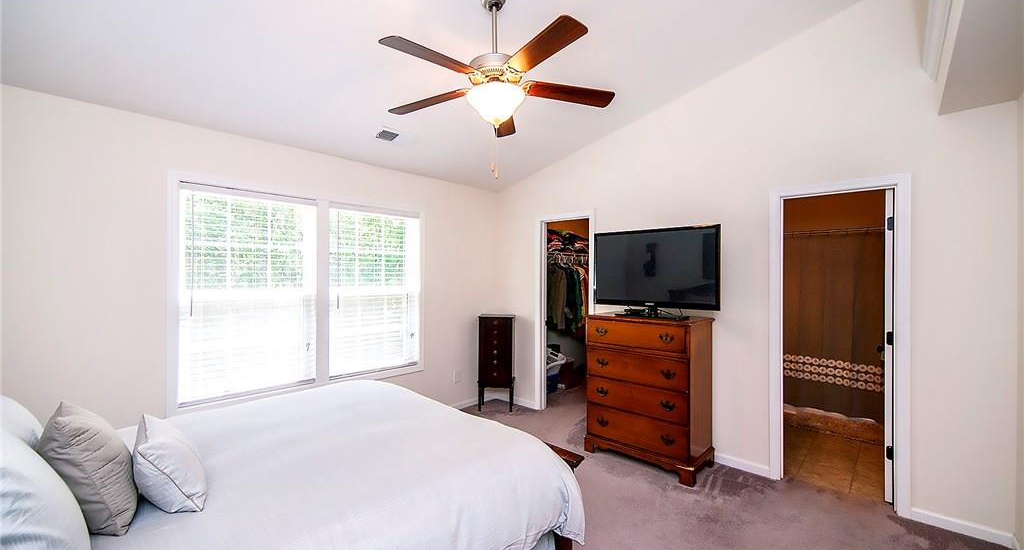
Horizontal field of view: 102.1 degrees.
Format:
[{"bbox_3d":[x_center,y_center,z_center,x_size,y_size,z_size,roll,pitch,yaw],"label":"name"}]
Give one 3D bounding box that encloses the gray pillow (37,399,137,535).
[{"bbox_3d":[-1.257,0.560,1.232,0.370,0.380,0.170,0,19,43],"label":"gray pillow"}]

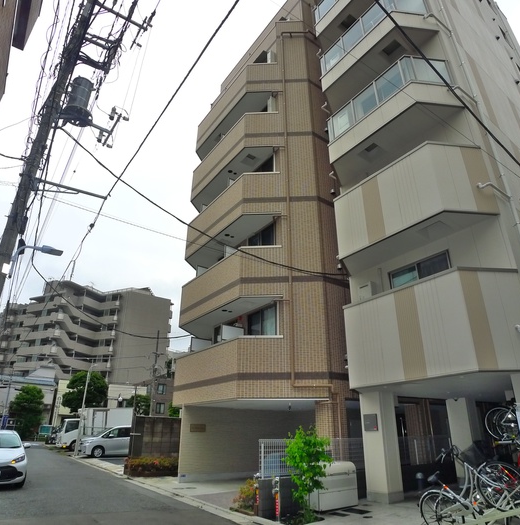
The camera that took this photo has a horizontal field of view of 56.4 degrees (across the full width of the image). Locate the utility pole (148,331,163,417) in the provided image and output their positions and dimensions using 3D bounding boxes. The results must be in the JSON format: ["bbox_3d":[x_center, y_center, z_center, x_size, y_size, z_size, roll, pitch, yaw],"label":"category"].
[{"bbox_3d":[-8.751,10.518,40.284,0.900,9.800,0.500,11,-23,-25],"label":"utility pole"}]

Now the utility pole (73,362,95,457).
[{"bbox_3d":[-9.716,8.053,26.875,0.400,5.000,0.300,11,-23,-25],"label":"utility pole"}]

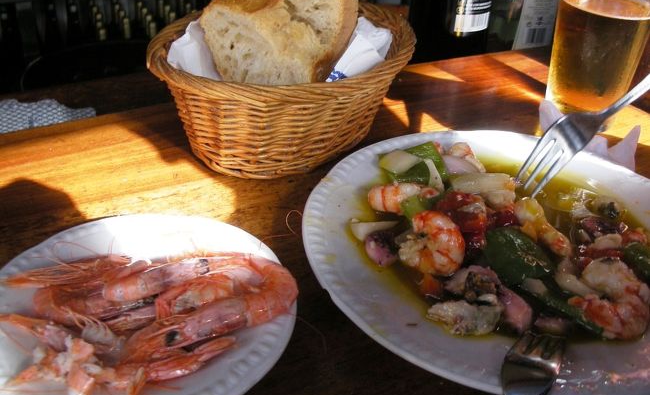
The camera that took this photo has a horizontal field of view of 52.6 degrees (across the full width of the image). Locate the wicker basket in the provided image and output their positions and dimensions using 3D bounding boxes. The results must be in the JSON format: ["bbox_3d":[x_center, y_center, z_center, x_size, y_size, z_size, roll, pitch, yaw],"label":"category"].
[{"bbox_3d":[-0.030,-0.090,0.525,0.207,0.082,0.200,3,33,0],"label":"wicker basket"}]

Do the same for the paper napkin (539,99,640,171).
[{"bbox_3d":[0.216,-0.048,0.519,0.087,0.038,0.062,20,37,25],"label":"paper napkin"}]

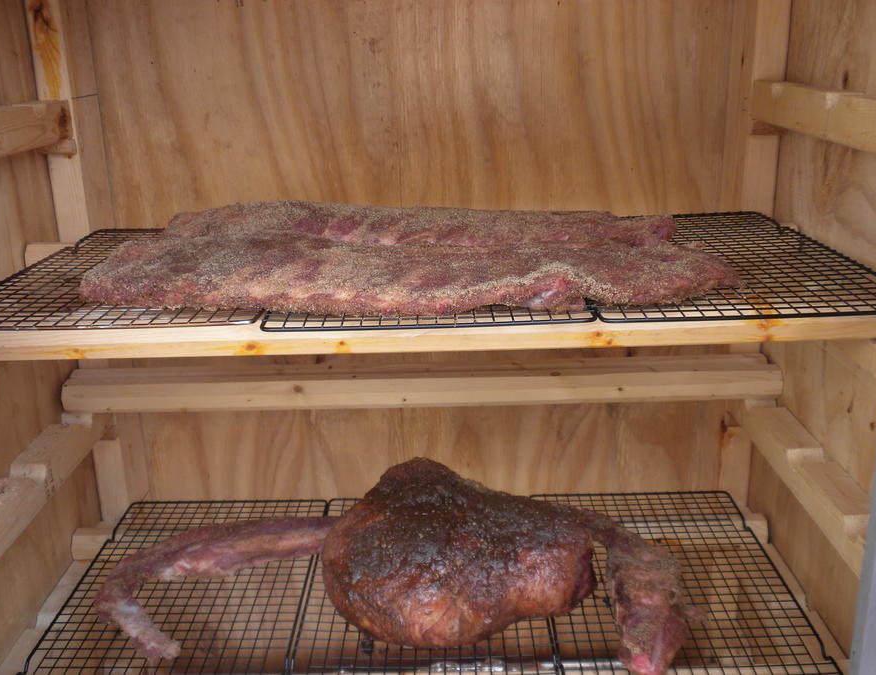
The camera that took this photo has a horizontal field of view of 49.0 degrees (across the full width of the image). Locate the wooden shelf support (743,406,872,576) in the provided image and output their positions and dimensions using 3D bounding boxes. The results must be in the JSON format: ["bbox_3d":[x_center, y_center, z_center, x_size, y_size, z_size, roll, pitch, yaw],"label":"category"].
[{"bbox_3d":[0.371,0.135,0.958,0.039,0.037,0.419,-1,18,0],"label":"wooden shelf support"}]

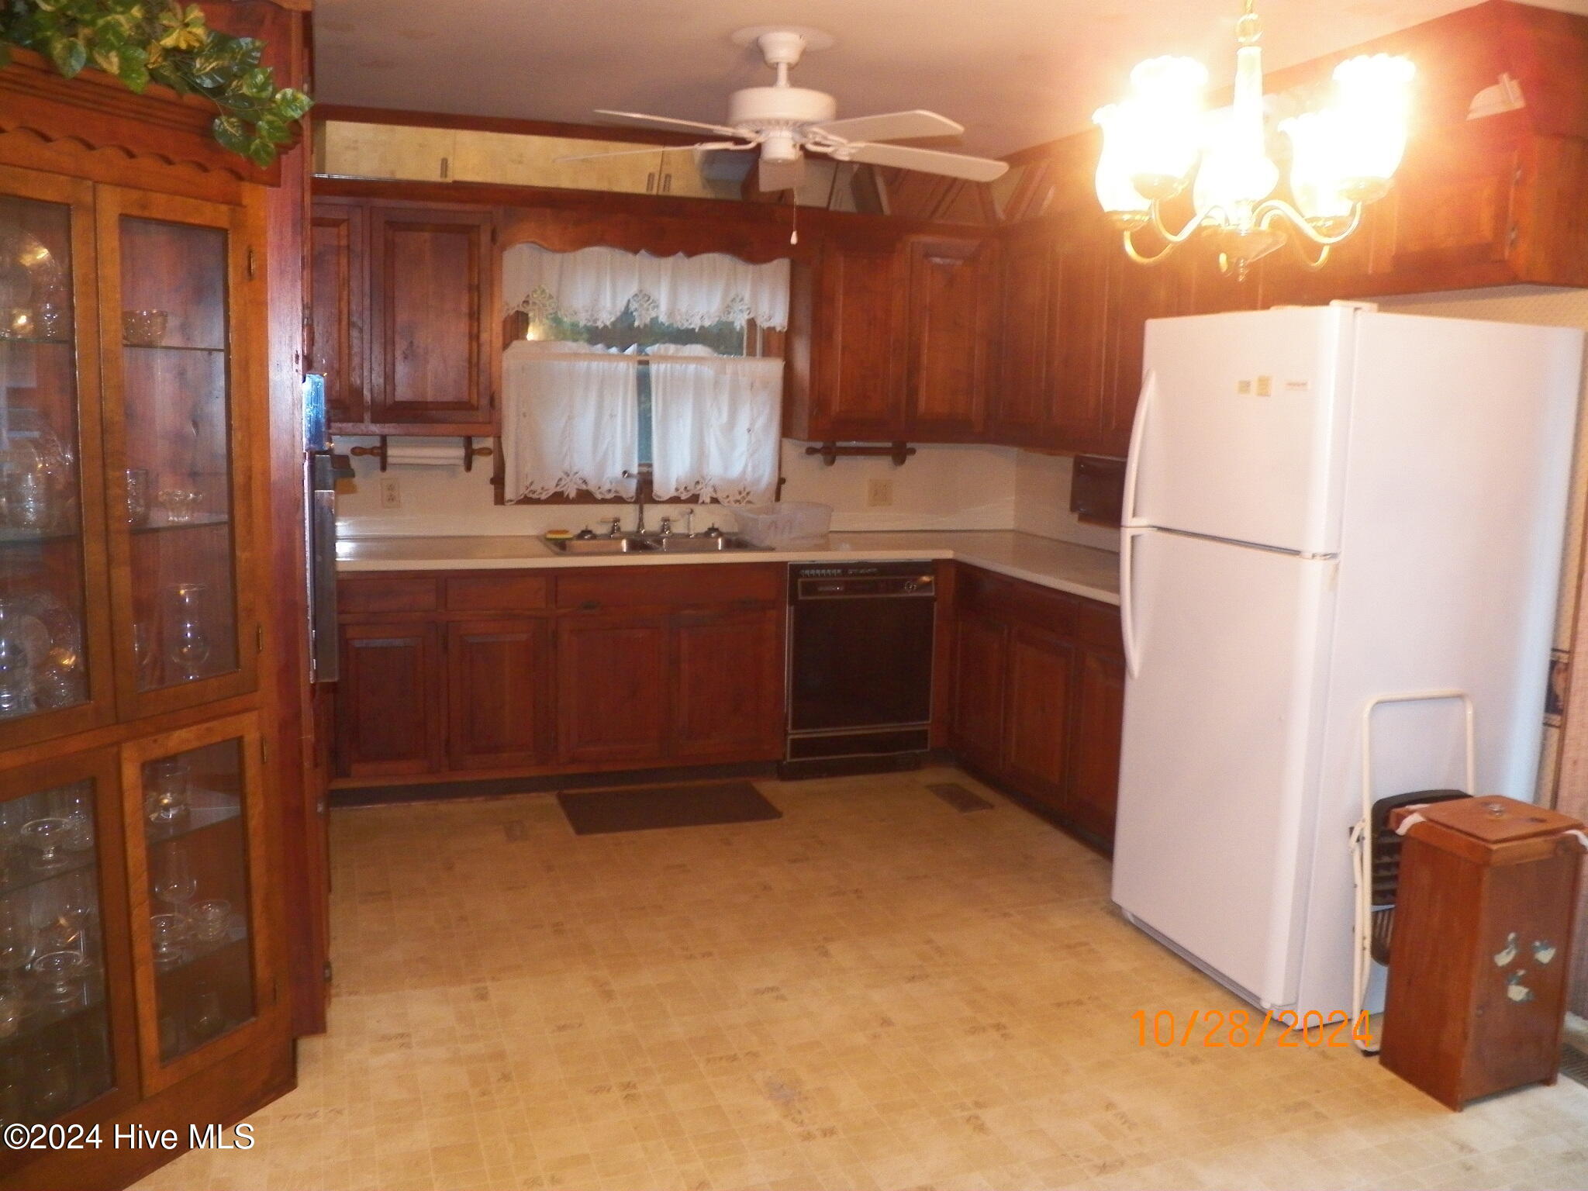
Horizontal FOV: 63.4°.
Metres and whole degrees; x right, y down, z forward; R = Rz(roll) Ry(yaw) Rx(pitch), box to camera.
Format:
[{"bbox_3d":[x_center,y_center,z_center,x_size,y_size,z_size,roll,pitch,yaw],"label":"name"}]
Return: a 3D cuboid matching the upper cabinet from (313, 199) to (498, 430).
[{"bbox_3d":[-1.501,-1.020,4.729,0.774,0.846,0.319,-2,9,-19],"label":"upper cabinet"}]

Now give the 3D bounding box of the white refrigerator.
[{"bbox_3d":[1.381,0.146,3.374,0.775,1.681,0.694,-2,9,-19],"label":"white refrigerator"}]

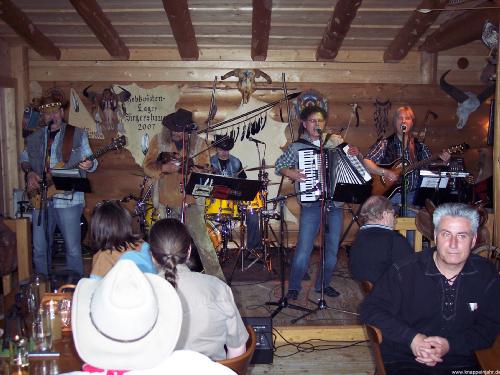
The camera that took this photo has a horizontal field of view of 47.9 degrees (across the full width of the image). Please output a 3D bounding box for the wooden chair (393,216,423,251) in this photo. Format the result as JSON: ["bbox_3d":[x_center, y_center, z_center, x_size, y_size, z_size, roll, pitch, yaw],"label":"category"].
[{"bbox_3d":[1.200,0.688,4.296,0.450,0.920,0.450,0,5,0],"label":"wooden chair"}]

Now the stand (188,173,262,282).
[{"bbox_3d":[-0.207,0.461,4.750,0.620,1.170,0.500,-1,6,-8],"label":"stand"}]

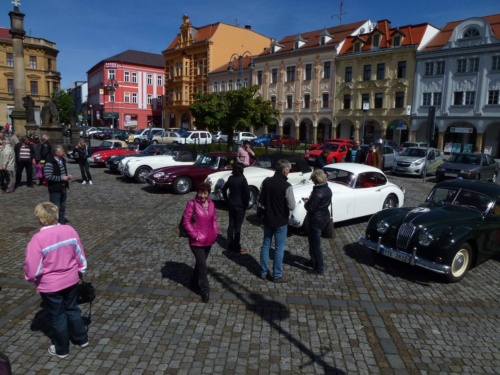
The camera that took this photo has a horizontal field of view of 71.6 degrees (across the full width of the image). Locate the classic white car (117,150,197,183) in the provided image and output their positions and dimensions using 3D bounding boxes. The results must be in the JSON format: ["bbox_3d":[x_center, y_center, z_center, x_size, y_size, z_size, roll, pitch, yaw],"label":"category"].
[{"bbox_3d":[-3.237,-1.045,14.755,4.420,1.340,1.580,-5,12,-32],"label":"classic white car"}]

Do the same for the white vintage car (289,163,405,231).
[{"bbox_3d":[2.394,0.129,9.019,4.500,1.400,1.640,-6,13,-36],"label":"white vintage car"}]

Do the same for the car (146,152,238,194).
[{"bbox_3d":[-1.710,-0.588,13.498,4.450,1.240,1.660,-5,11,-32],"label":"car"}]

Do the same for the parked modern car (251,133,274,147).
[{"bbox_3d":[1.848,-5.201,37.180,1.720,1.450,4.150,10,13,43],"label":"parked modern car"}]

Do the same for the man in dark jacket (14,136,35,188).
[{"bbox_3d":[-7.852,-0.896,12.056,0.560,1.716,0.400,0,11,-7],"label":"man in dark jacket"}]

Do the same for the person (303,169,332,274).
[{"bbox_3d":[1.070,0.560,5.420,0.430,1.670,0.500,8,12,32],"label":"person"}]

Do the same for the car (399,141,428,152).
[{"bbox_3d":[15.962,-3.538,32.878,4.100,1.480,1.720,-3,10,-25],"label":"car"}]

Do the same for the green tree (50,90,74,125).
[{"bbox_3d":[-25.674,-10.296,47.505,3.400,6.000,3.400,2,10,0],"label":"green tree"}]

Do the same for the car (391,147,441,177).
[{"bbox_3d":[9.461,-1.654,19.475,1.600,1.520,3.650,10,13,42],"label":"car"}]

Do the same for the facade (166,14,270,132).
[{"bbox_3d":[-6.702,-21.760,71.910,15.000,21.500,16.500,11,14,42],"label":"facade"}]

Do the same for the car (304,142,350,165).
[{"bbox_3d":[5.218,-2.025,21.244,4.150,1.440,1.700,-7,14,-40],"label":"car"}]

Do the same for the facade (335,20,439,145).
[{"bbox_3d":[20.355,-14.995,52.114,11.200,16.800,9.000,9,12,39],"label":"facade"}]

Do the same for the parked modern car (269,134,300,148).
[{"bbox_3d":[3.835,-4.676,34.865,1.680,1.420,3.950,11,14,41],"label":"parked modern car"}]

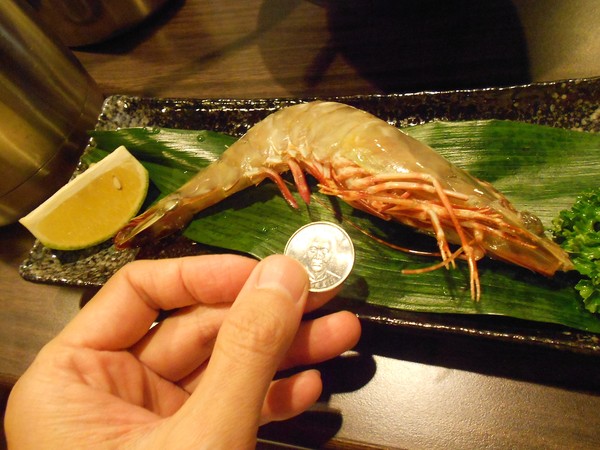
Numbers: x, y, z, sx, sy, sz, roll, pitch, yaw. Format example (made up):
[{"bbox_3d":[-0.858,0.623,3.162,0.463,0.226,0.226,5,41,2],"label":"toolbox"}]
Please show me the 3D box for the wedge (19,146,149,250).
[{"bbox_3d":[-0.104,-0.013,0.226,0.060,0.031,0.042,-38,60,-6],"label":"wedge"}]

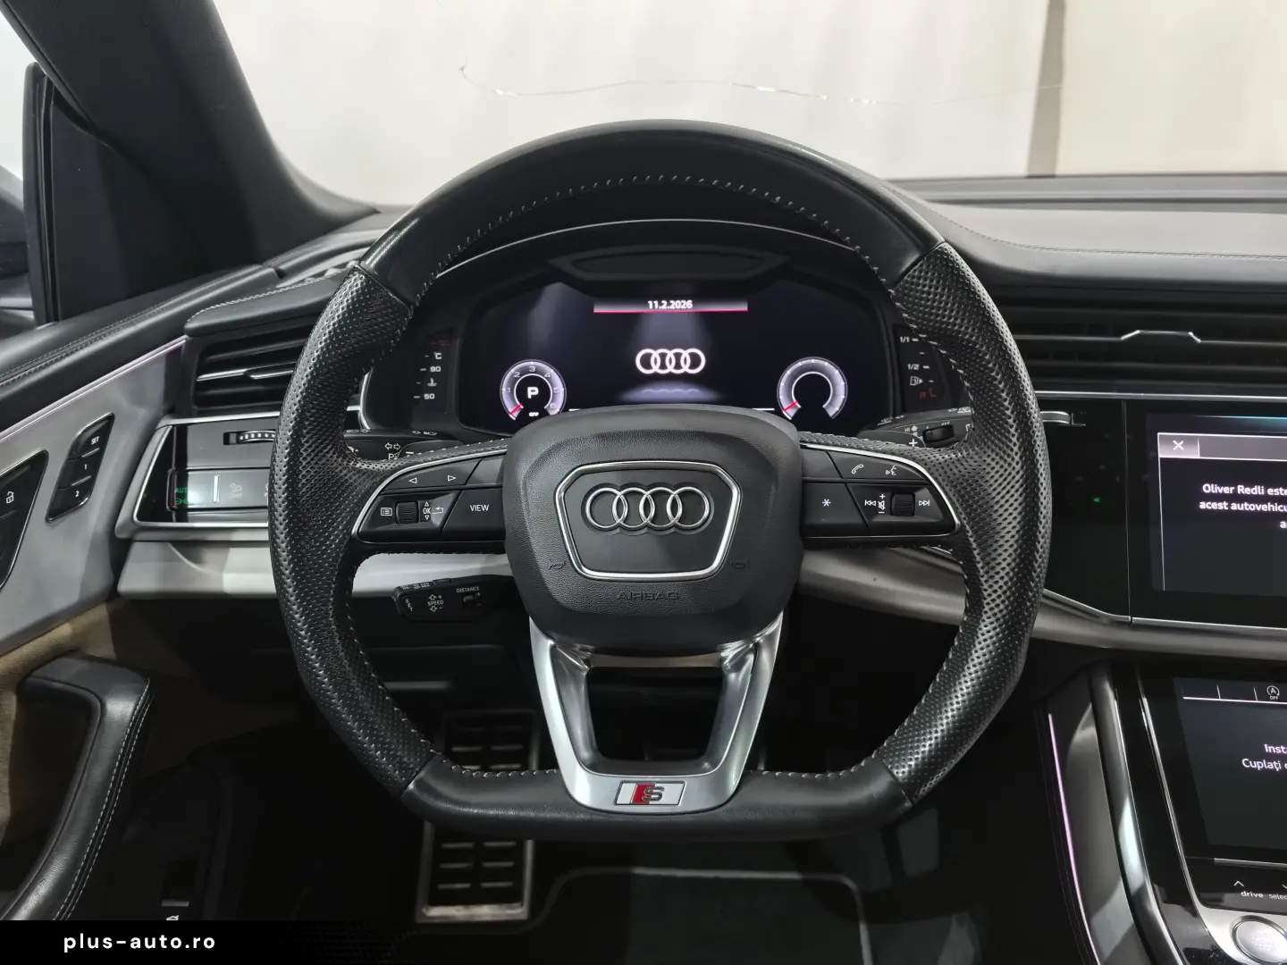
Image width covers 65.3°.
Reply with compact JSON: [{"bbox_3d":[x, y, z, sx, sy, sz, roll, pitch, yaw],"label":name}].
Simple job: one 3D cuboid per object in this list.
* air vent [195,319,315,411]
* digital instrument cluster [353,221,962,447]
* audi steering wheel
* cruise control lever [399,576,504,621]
[{"bbox_3d":[-0.266,-0.083,0.715,0.115,0.064,0.040,-2,15,-7],"label":"air vent"},{"bbox_3d":[0.012,-0.104,0.700,0.405,0.145,0.100,1,12,3],"label":"digital instrument cluster"},{"bbox_3d":[0.008,0.000,0.492,0.375,0.348,0.105,1,-2,3],"label":"audi steering wheel"},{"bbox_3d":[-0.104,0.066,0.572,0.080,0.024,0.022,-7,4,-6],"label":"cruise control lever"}]

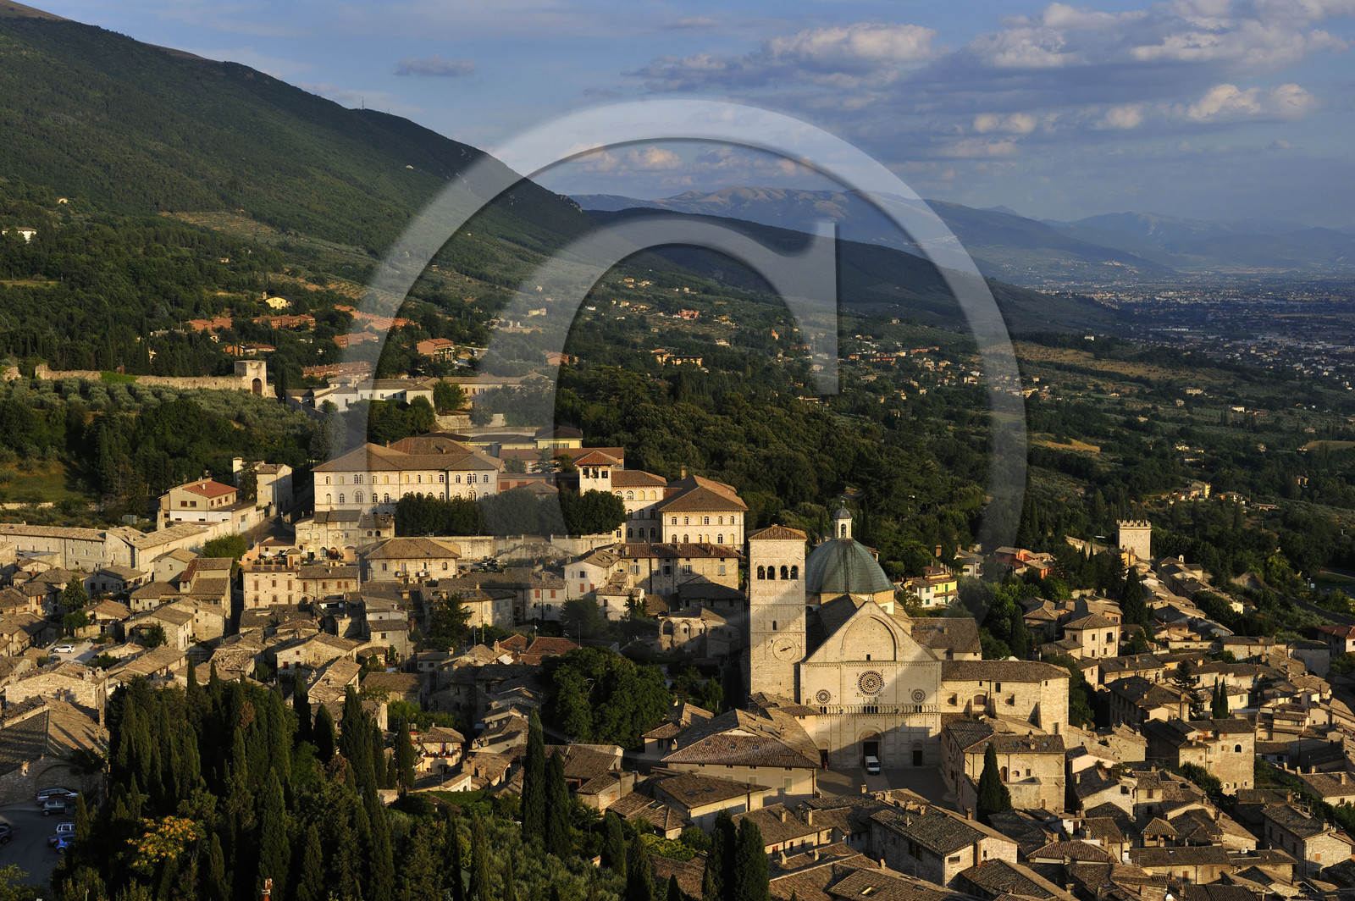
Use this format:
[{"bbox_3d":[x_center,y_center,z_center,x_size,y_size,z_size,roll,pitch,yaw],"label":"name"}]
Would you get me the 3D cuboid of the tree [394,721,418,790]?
[{"bbox_3d":[-38.530,43.339,278.000,3.462,10.461,3.462,-1,6,-8],"label":"tree"}]

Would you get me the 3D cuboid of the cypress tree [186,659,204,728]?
[{"bbox_3d":[-55.370,28.780,224.540,2.200,9.600,2.200,0,6,0],"label":"cypress tree"}]

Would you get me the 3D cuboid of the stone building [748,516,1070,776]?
[{"bbox_3d":[40.060,31.770,369.330,56.800,43.000,55.000,0,6,-2],"label":"stone building"}]

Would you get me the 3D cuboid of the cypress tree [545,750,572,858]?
[{"bbox_3d":[-14.983,44.475,246.000,3.463,14.468,3.463,-1,6,-4],"label":"cypress tree"}]

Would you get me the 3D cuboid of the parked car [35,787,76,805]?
[{"bbox_3d":[-64.810,36.260,205.000,4.400,1.500,1.780,-2,7,-18],"label":"parked car"}]

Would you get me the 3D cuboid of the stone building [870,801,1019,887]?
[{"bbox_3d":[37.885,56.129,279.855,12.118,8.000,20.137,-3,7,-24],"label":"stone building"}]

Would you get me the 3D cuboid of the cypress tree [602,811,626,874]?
[{"bbox_3d":[-7.710,47.680,237.450,2.900,7.900,2.900,0,6,0],"label":"cypress tree"}]

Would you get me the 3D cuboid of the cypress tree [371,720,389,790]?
[{"bbox_3d":[-41.684,42.641,274.000,2.522,10.158,2.522,-1,6,-9],"label":"cypress tree"}]

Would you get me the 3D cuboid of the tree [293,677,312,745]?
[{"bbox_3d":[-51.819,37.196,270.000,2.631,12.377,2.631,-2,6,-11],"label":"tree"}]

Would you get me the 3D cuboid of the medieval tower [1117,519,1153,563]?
[{"bbox_3d":[152.010,30.910,650.030,10.200,14.800,8.800,1,7,6],"label":"medieval tower"}]

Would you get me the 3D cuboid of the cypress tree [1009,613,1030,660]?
[{"bbox_3d":[70.290,38.540,402.620,4.000,11.000,4.000,0,6,0],"label":"cypress tree"}]

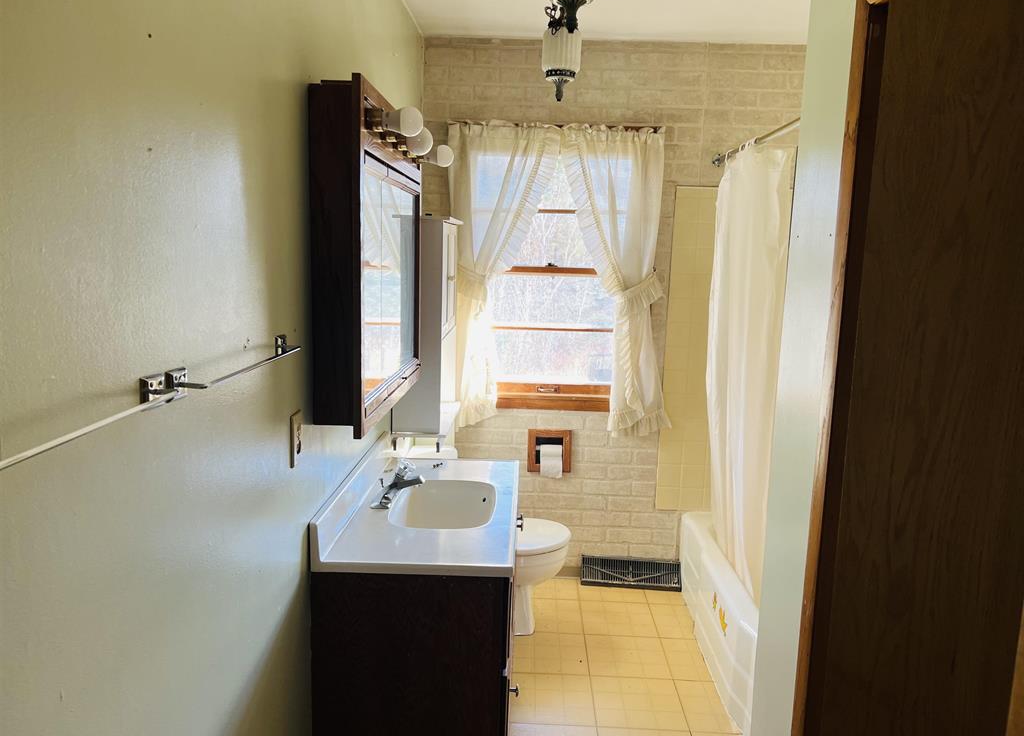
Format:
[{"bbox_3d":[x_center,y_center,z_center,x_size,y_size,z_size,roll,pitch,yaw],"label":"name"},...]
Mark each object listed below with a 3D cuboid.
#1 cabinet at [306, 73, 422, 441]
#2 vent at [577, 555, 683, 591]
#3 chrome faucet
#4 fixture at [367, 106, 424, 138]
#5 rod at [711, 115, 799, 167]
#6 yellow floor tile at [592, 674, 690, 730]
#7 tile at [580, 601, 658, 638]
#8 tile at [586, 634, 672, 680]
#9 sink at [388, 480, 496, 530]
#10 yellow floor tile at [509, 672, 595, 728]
[{"bbox_3d":[-0.376,-0.305,2.152,0.116,0.800,0.915,2,9,1],"label":"cabinet"},{"bbox_3d":[0.555,0.955,3.589,0.460,0.118,0.086,2,9,1],"label":"vent"},{"bbox_3d":[-0.322,0.322,2.218,0.142,0.125,0.157,2,9,1],"label":"chrome faucet"},{"bbox_3d":[-0.262,-0.559,1.734,0.125,0.069,0.068,2,9,1],"label":"fixture"},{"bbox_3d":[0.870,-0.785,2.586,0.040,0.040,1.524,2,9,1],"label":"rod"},{"bbox_3d":[0.433,1.160,2.660,0.305,0.008,0.305,2,9,1],"label":"yellow floor tile"},{"bbox_3d":[0.450,1.067,3.262,0.305,0.008,0.305,2,9,1],"label":"tile"},{"bbox_3d":[0.441,1.113,2.961,0.305,0.008,0.305,2,9,1],"label":"tile"},{"bbox_3d":[-0.195,0.458,2.227,0.293,0.142,0.426,2,9,1],"label":"sink"},{"bbox_3d":[0.128,1.149,2.667,0.305,0.008,0.305,2,9,1],"label":"yellow floor tile"}]

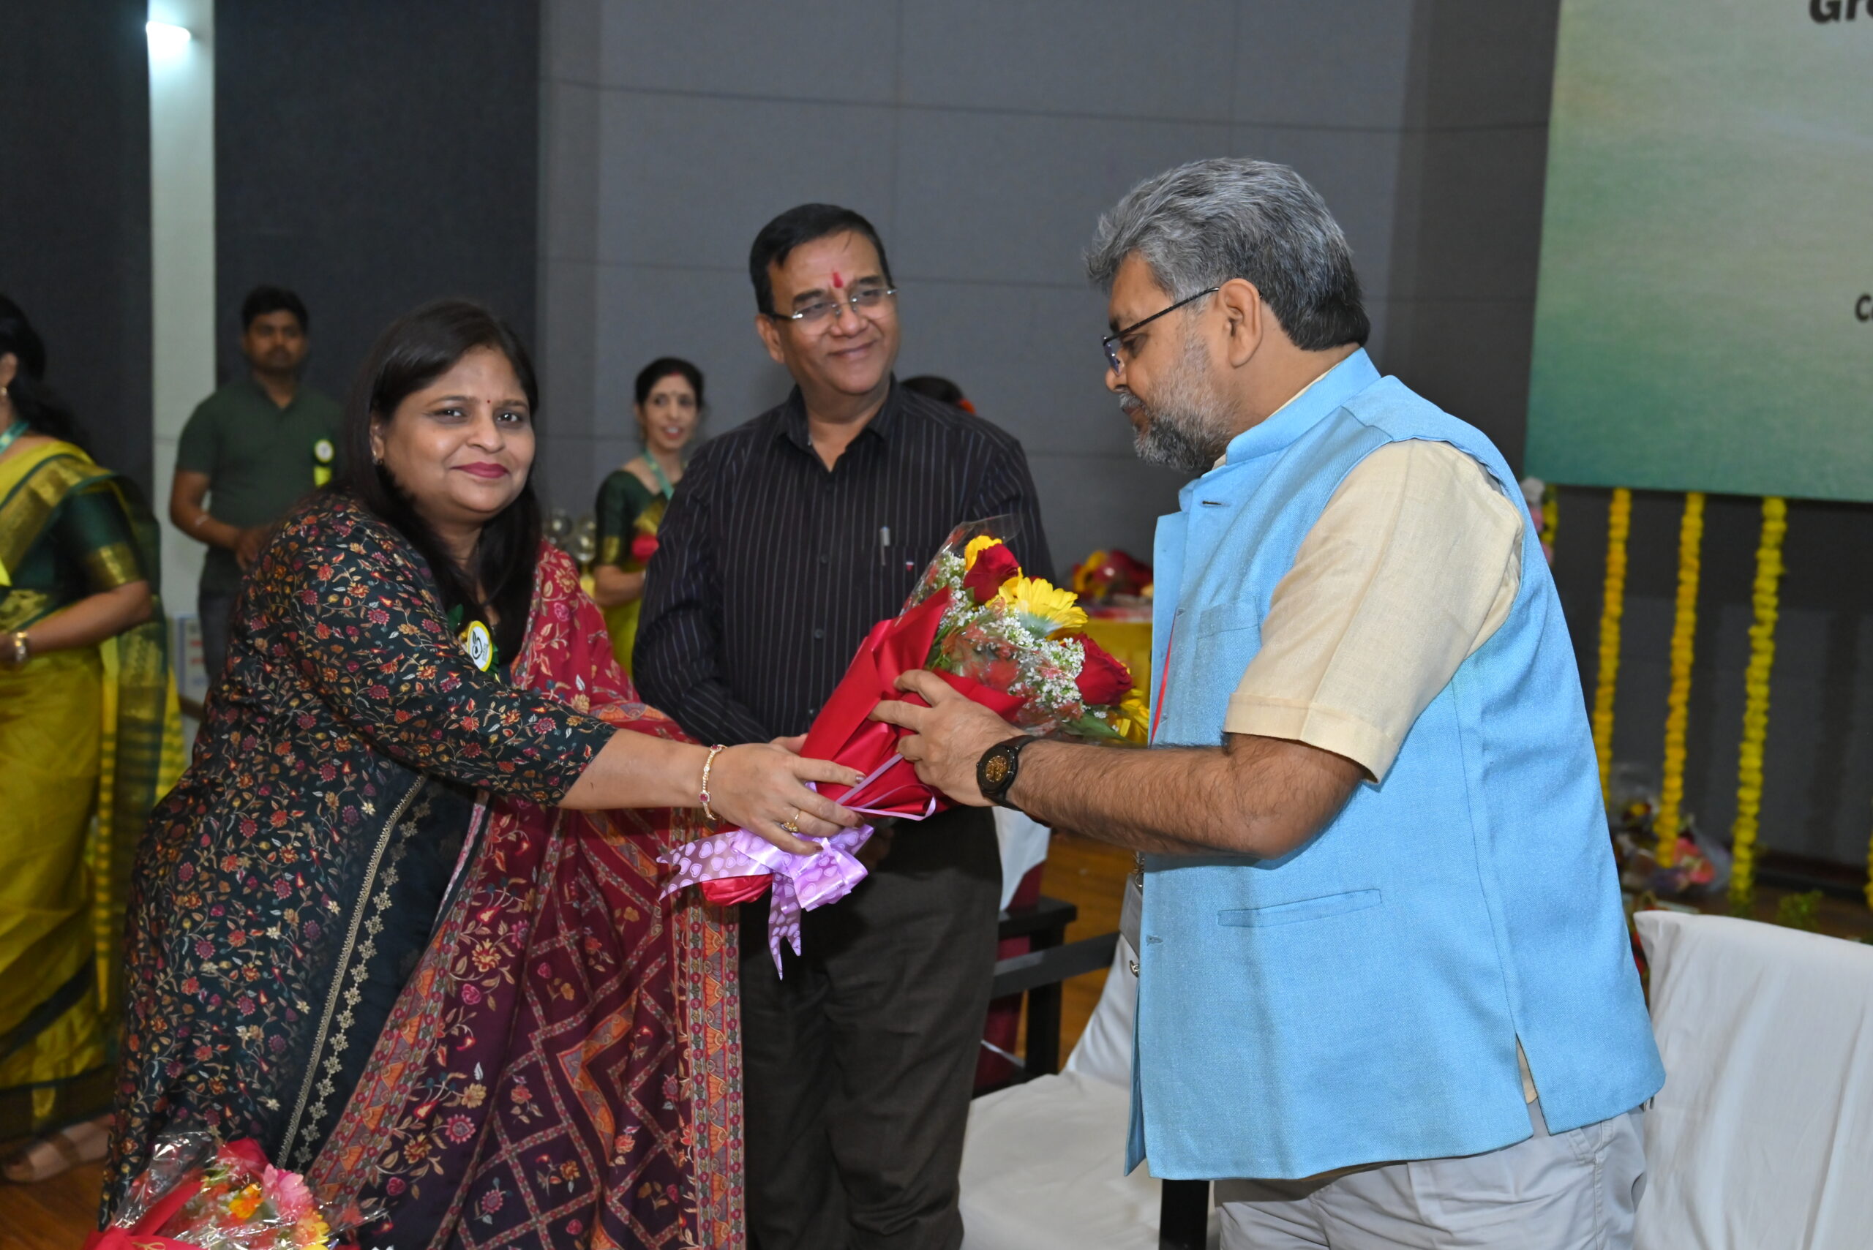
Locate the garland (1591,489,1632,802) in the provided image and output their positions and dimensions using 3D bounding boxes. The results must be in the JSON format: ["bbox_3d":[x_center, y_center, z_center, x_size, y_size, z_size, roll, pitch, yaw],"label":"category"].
[{"bbox_3d":[2.104,0.149,5.900,0.070,1.150,0.070,6,8,26],"label":"garland"}]

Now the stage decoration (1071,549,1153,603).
[{"bbox_3d":[0.608,-0.175,6.300,0.330,0.190,0.270,3,7,6],"label":"stage decoration"}]

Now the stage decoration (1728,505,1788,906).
[{"bbox_3d":[2.497,0.245,5.708,0.075,1.280,0.075,6,8,26],"label":"stage decoration"}]

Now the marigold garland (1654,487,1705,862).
[{"bbox_3d":[2.298,0.171,5.801,0.070,1.170,0.070,6,8,26],"label":"marigold garland"}]

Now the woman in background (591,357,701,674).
[{"bbox_3d":[-0.665,0.111,4.661,0.450,1.540,0.340,-3,9,-37],"label":"woman in background"}]

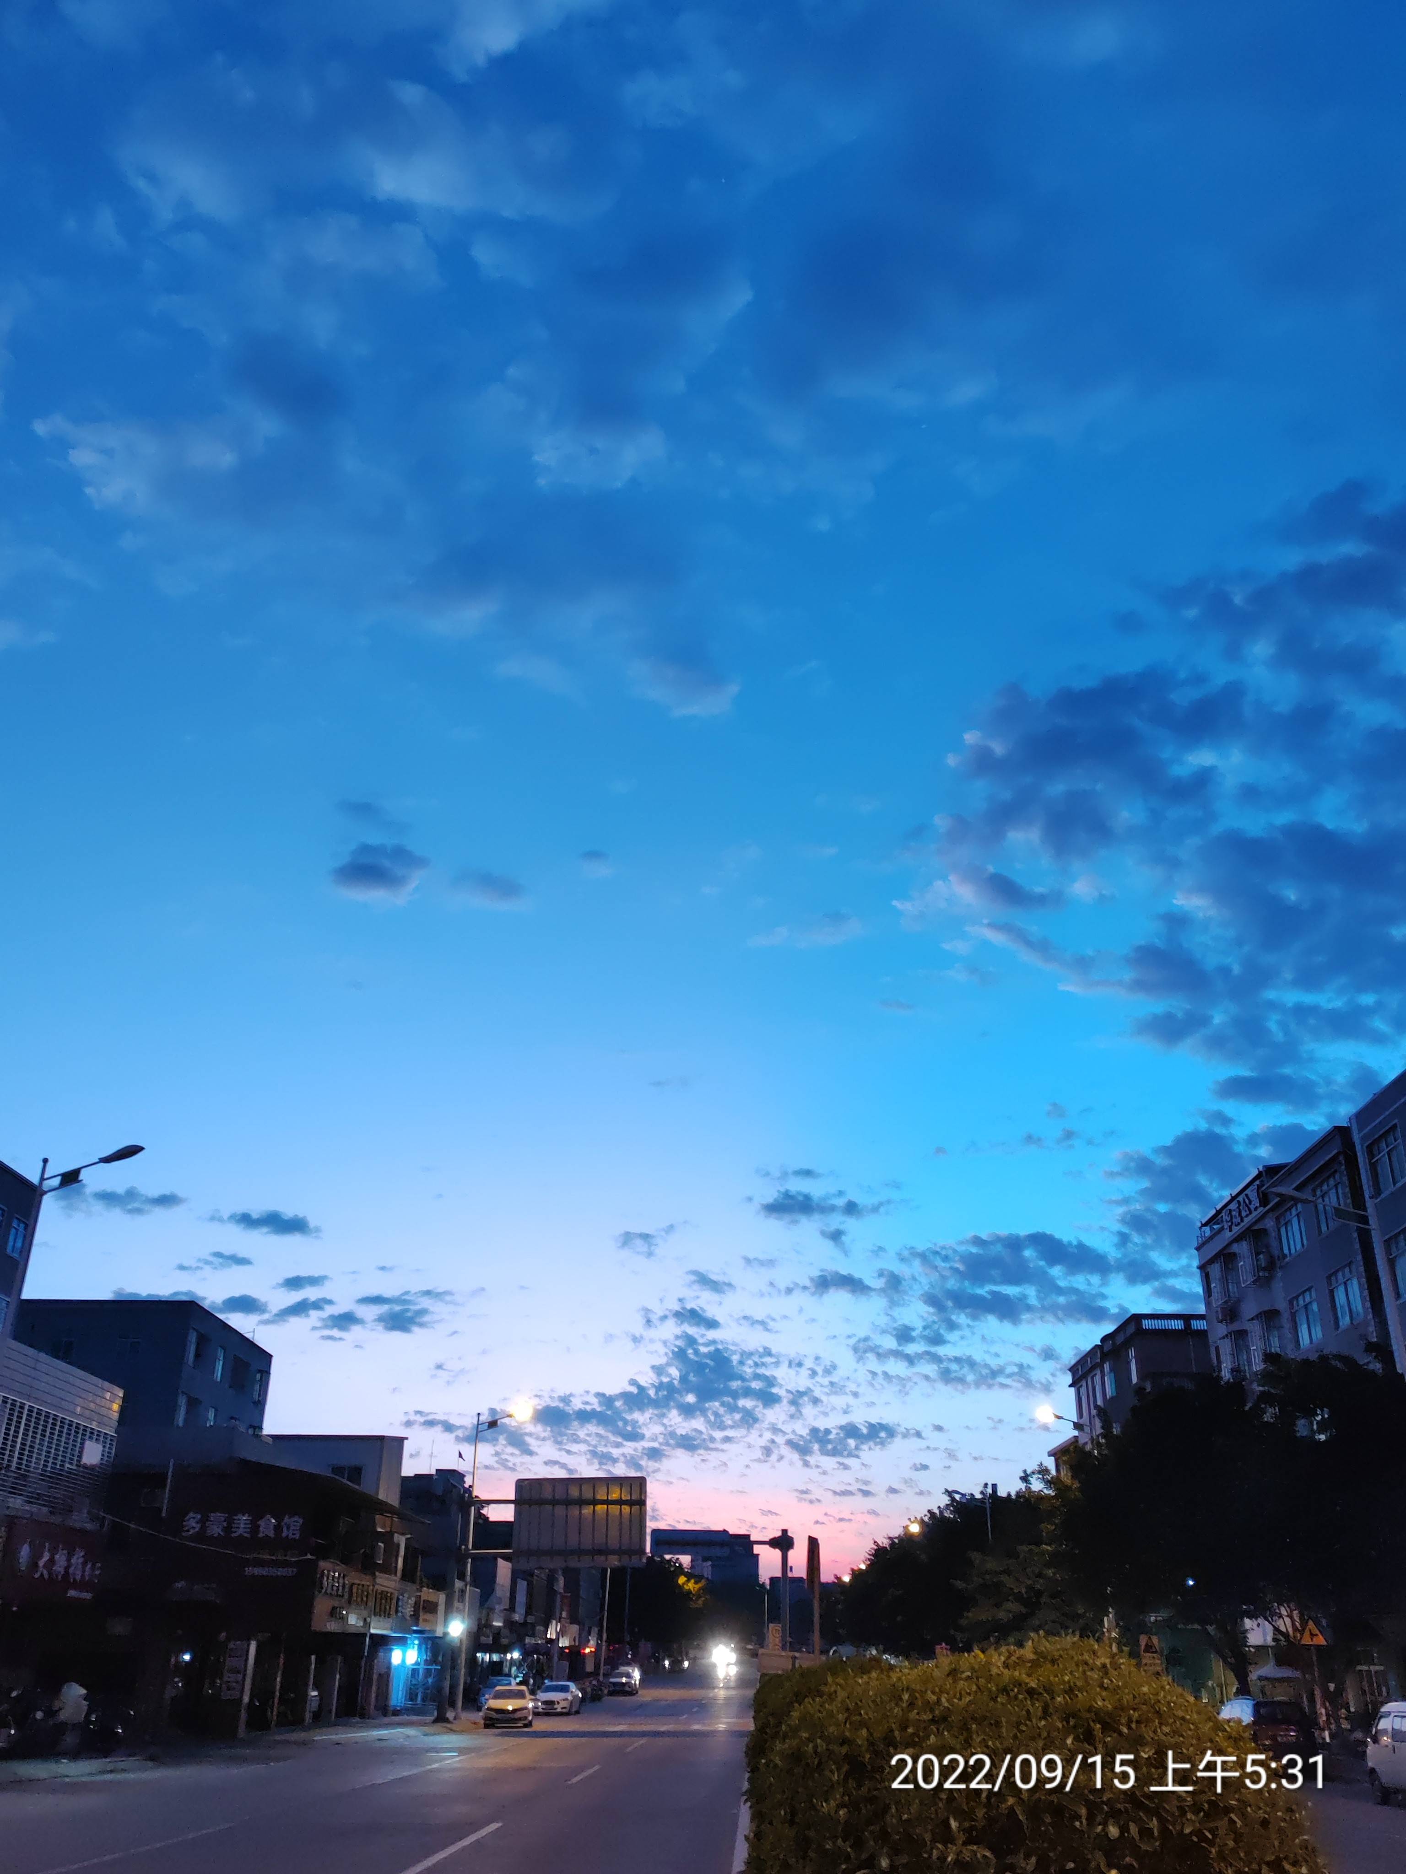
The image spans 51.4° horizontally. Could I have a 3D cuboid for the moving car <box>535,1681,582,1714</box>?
[{"bbox_3d":[-7.220,38.518,74.066,1.850,1.460,4.800,0,-27,2],"label":"moving car"}]

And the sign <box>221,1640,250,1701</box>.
[{"bbox_3d":[-14.437,22.661,45.113,0.600,1.570,0.080,0,-27,2],"label":"sign"}]

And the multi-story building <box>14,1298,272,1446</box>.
[{"bbox_3d":[-31.290,30.174,77.186,10.500,18.500,13.500,0,-27,2],"label":"multi-story building"}]

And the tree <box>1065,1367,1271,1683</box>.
[{"bbox_3d":[18.781,24.964,58.437,7.800,12.500,7.800,0,-27,2],"label":"tree"}]

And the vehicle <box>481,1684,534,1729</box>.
[{"bbox_3d":[-7.539,30.518,58.055,1.800,1.480,4.600,2,-27,-3],"label":"vehicle"}]

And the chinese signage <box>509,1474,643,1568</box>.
[{"bbox_3d":[-4.950,23.614,58.837,5.300,3.350,0.200,0,-27,2],"label":"chinese signage"}]

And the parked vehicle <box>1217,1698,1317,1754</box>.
[{"bbox_3d":[18.099,25.592,47.413,1.820,1.520,4.500,0,-27,2],"label":"parked vehicle"}]

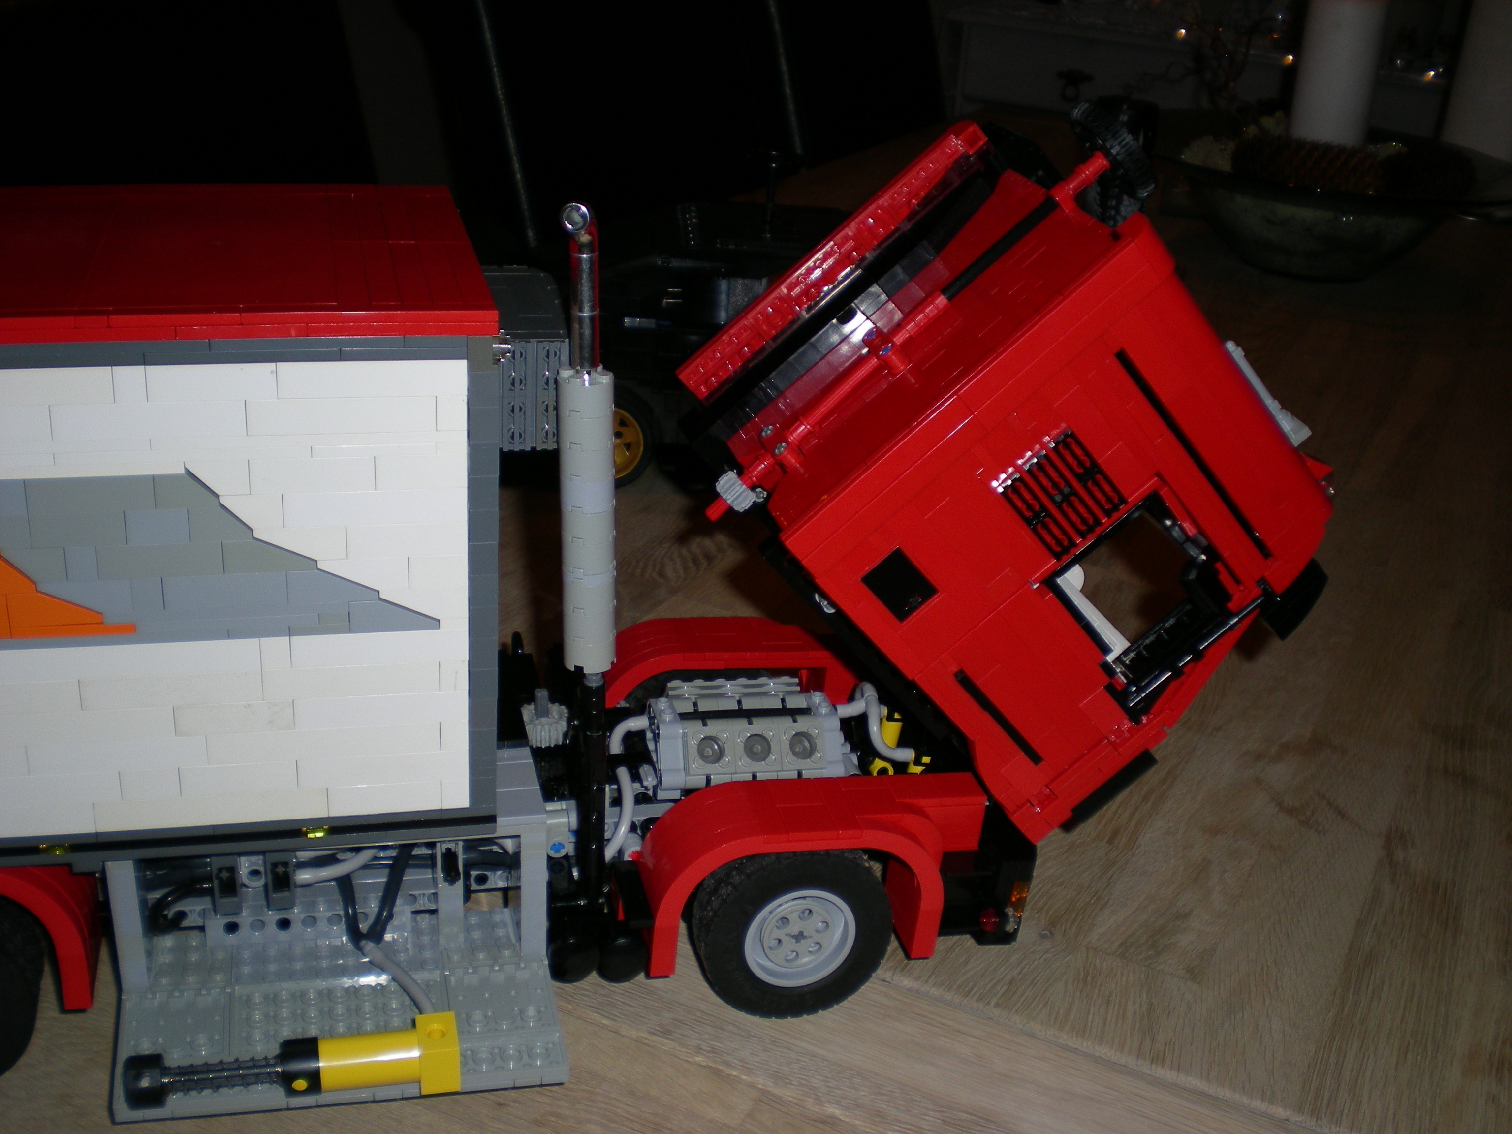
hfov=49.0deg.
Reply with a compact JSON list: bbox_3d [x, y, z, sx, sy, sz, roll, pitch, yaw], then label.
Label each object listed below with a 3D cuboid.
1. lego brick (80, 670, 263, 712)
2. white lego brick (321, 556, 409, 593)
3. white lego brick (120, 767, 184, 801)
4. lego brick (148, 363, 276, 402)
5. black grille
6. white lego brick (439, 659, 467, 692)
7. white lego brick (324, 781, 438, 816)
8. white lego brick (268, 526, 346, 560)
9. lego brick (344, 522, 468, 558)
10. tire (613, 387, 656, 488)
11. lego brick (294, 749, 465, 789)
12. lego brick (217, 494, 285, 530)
[{"bbox_3d":[-0.159,0.032,0.454,0.048,0.010,0.008,-2,23,-14],"label":"lego brick"},{"bbox_3d":[-0.107,0.000,0.453,0.024,0.010,0.008,-2,23,-14],"label":"white lego brick"},{"bbox_3d":[-0.169,0.058,0.464,0.016,0.010,0.008,-2,23,-14],"label":"white lego brick"},{"bbox_3d":[-0.141,-0.049,0.431,0.032,0.010,0.008,-2,22,-13],"label":"lego brick"},{"bbox_3d":[0.089,-0.021,0.483,0.028,0.032,0.004,-41,28,5],"label":"black grille"},{"bbox_3d":[-0.086,0.029,0.473,0.008,0.010,0.008,-2,23,-14],"label":"white lego brick"},{"bbox_3d":[-0.108,0.066,0.483,0.032,0.010,0.008,-2,23,-14],"label":"white lego brick"},{"bbox_3d":[-0.124,-0.008,0.452,0.024,0.010,0.008,-2,22,-13],"label":"white lego brick"},{"bbox_3d":[-0.096,-0.009,0.455,0.032,0.010,0.008,-2,23,-14],"label":"lego brick"},{"bbox_3d":[-0.085,-0.076,0.960,0.057,0.057,0.026,6,24,4],"label":"tire"},{"bbox_3d":[-0.107,0.057,0.479,0.048,0.010,0.008,-2,23,-14],"label":"lego brick"},{"bbox_3d":[-0.134,-0.016,0.441,0.016,0.010,0.008,-2,23,-14],"label":"lego brick"}]

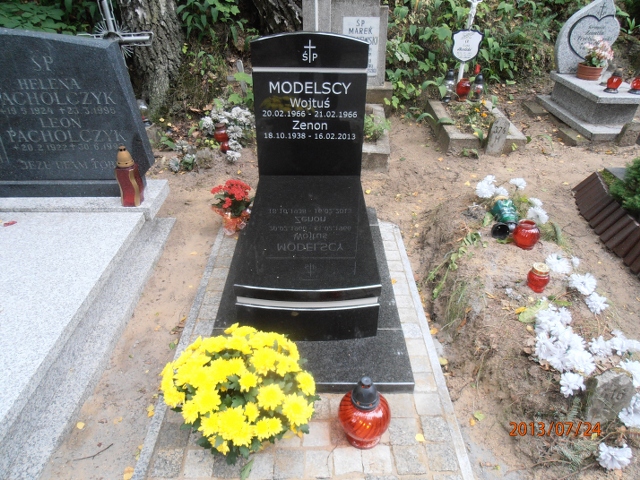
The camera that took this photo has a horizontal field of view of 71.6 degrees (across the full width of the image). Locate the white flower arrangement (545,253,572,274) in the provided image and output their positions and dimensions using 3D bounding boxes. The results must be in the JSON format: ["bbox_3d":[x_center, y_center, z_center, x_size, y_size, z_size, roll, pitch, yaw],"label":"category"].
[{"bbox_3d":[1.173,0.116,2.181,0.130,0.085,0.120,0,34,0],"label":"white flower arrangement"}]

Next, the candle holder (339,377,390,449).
[{"bbox_3d":[0.160,0.591,1.556,0.184,0.300,0.184,0,34,0],"label":"candle holder"}]

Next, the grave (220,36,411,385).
[{"bbox_3d":[-0.051,-0.251,2.058,0.851,1.145,1.410,0,34,0],"label":"grave"}]

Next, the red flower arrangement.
[{"bbox_3d":[-0.547,-0.207,2.723,0.245,0.330,0.230,0,34,0],"label":"red flower arrangement"}]

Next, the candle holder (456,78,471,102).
[{"bbox_3d":[1.536,-1.600,4.747,0.150,0.215,0.150,0,34,0],"label":"candle holder"}]

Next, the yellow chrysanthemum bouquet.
[{"bbox_3d":[-0.268,0.544,1.538,0.510,0.390,0.505,0,34,0],"label":"yellow chrysanthemum bouquet"}]

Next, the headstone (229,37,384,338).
[{"bbox_3d":[-0.050,-0.330,2.124,0.610,1.086,1.152,0,34,0],"label":"headstone"}]

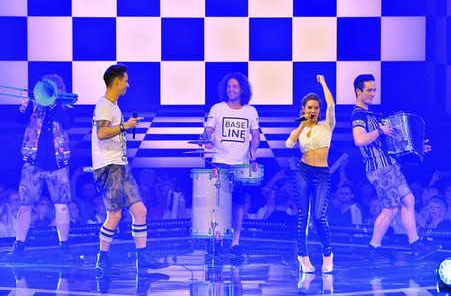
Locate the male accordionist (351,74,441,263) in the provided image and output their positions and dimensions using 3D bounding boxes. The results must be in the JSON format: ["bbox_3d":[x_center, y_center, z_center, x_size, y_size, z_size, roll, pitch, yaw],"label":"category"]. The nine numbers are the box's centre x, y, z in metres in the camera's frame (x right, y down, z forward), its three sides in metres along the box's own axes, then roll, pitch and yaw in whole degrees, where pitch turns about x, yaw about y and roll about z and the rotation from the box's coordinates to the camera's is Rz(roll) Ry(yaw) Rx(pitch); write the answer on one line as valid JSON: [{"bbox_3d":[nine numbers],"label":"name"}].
[{"bbox_3d":[1.612,0.193,23.600,0.720,1.772,0.540,0,1,30],"label":"male accordionist"}]

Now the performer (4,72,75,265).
[{"bbox_3d":[-1.776,0.191,23.900,0.670,1.785,0.500,0,1,7],"label":"performer"}]

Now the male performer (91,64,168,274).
[{"bbox_3d":[-0.846,0.185,22.300,0.620,1.857,0.520,0,1,18],"label":"male performer"}]

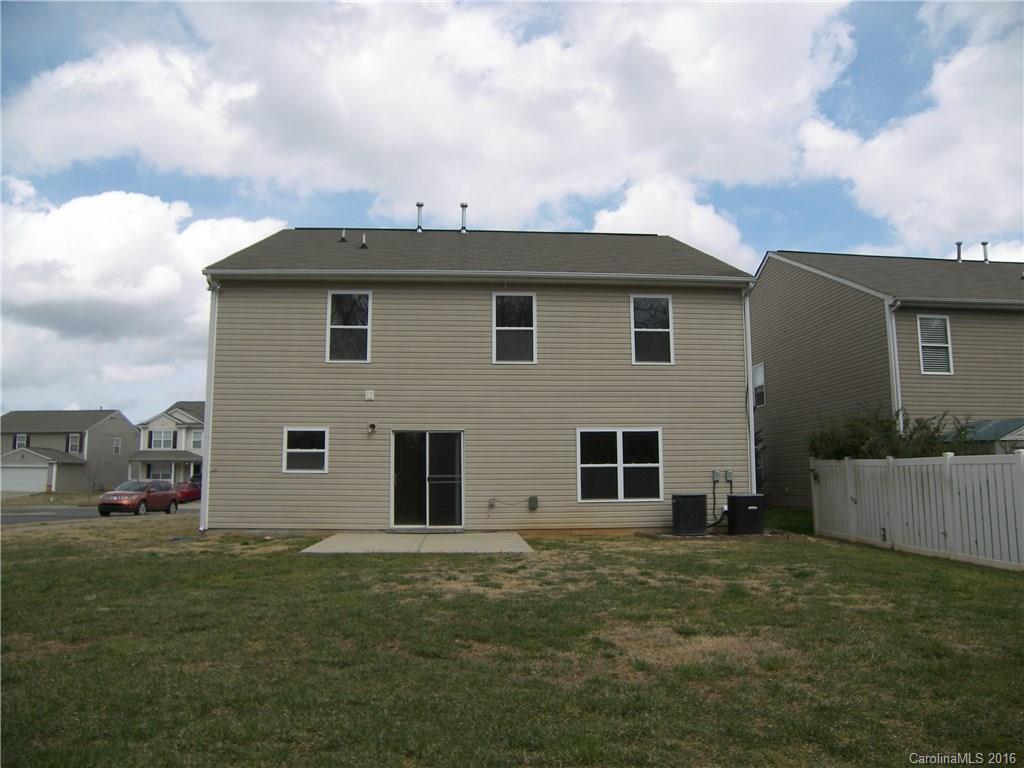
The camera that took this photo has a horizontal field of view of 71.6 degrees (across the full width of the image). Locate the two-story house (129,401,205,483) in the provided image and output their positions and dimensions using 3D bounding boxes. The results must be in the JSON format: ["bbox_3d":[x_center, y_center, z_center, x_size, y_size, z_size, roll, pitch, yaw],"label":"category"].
[{"bbox_3d":[-28.110,5.745,69.094,11.000,8.300,12.500,0,-7,4],"label":"two-story house"}]

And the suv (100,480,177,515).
[{"bbox_3d":[-18.300,5.600,35.100,1.880,1.680,4.720,0,-7,2],"label":"suv"}]

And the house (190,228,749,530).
[{"bbox_3d":[-0.871,-0.422,20.871,11.550,8.330,12.400,0,-7,-3],"label":"house"}]

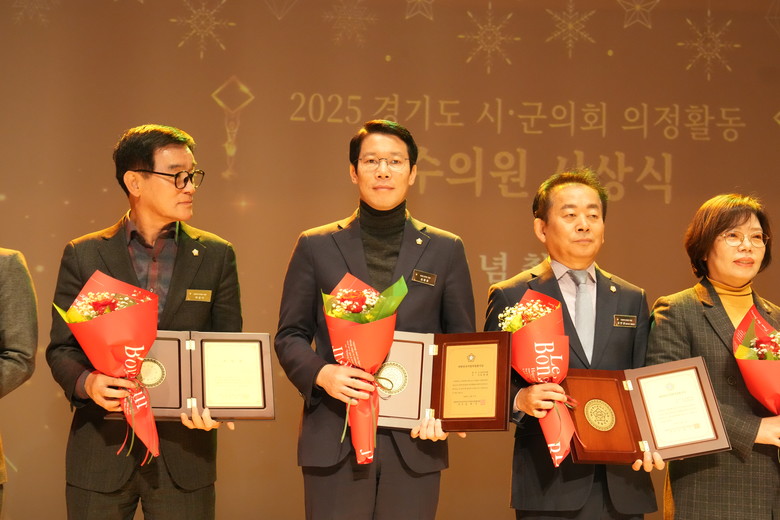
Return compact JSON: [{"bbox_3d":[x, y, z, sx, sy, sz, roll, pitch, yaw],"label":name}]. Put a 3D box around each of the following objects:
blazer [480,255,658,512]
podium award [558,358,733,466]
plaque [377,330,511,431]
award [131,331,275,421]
[{"bbox_3d":[0.495,0.342,3.700,0.500,0.710,0.340,2,-3,-9],"label":"blazer"},{"bbox_3d":[0.646,0.401,3.506,0.421,0.260,0.079,-3,-28,-14],"label":"podium award"},{"bbox_3d":[0.110,0.322,3.579,0.412,0.260,0.093,1,-13,8],"label":"plaque"},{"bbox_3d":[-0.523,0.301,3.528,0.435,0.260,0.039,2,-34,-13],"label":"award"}]

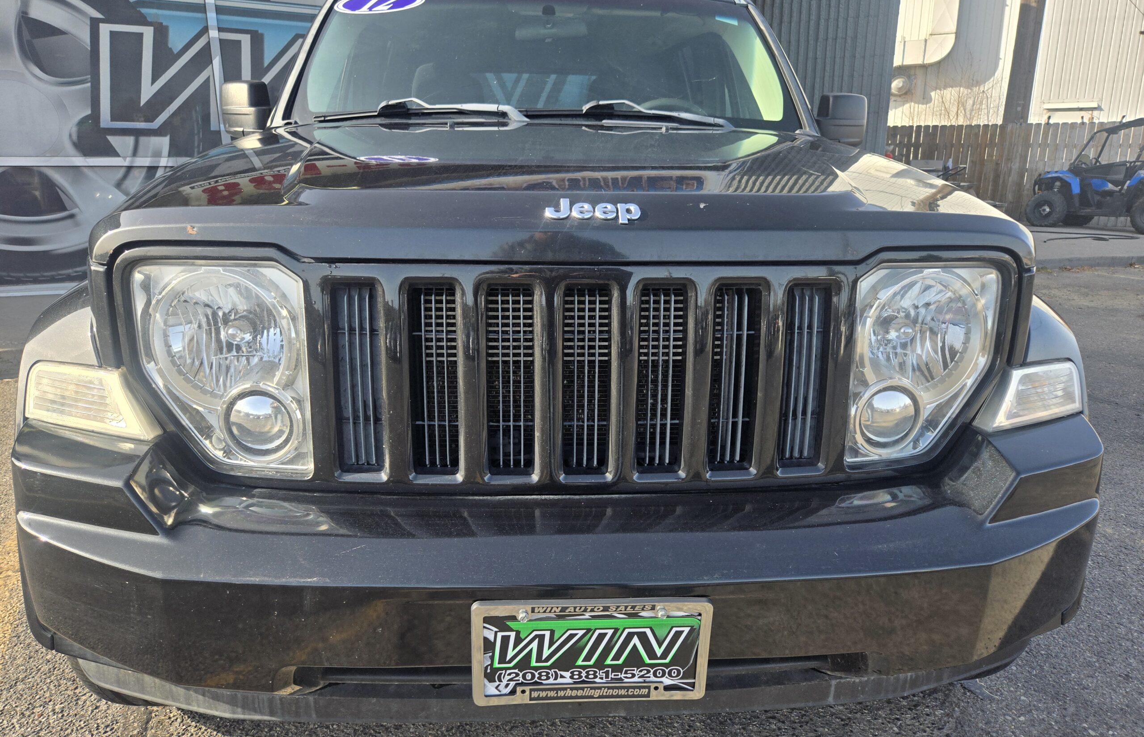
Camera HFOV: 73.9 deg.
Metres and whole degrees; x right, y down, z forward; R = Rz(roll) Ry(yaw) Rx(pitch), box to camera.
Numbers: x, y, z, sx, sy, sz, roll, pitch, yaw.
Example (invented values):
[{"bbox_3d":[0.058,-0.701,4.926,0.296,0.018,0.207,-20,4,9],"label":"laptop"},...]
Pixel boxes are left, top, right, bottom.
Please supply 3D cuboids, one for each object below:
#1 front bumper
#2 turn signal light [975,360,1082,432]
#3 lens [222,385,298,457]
[{"bbox_3d":[0.014,0.274,1.201,1.750,0.400,0.430,0,15,-4],"label":"front bumper"},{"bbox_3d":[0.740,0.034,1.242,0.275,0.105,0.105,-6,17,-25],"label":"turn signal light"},{"bbox_3d":[-0.462,0.074,1.146,0.108,0.108,0.060,0,15,-3],"label":"lens"}]

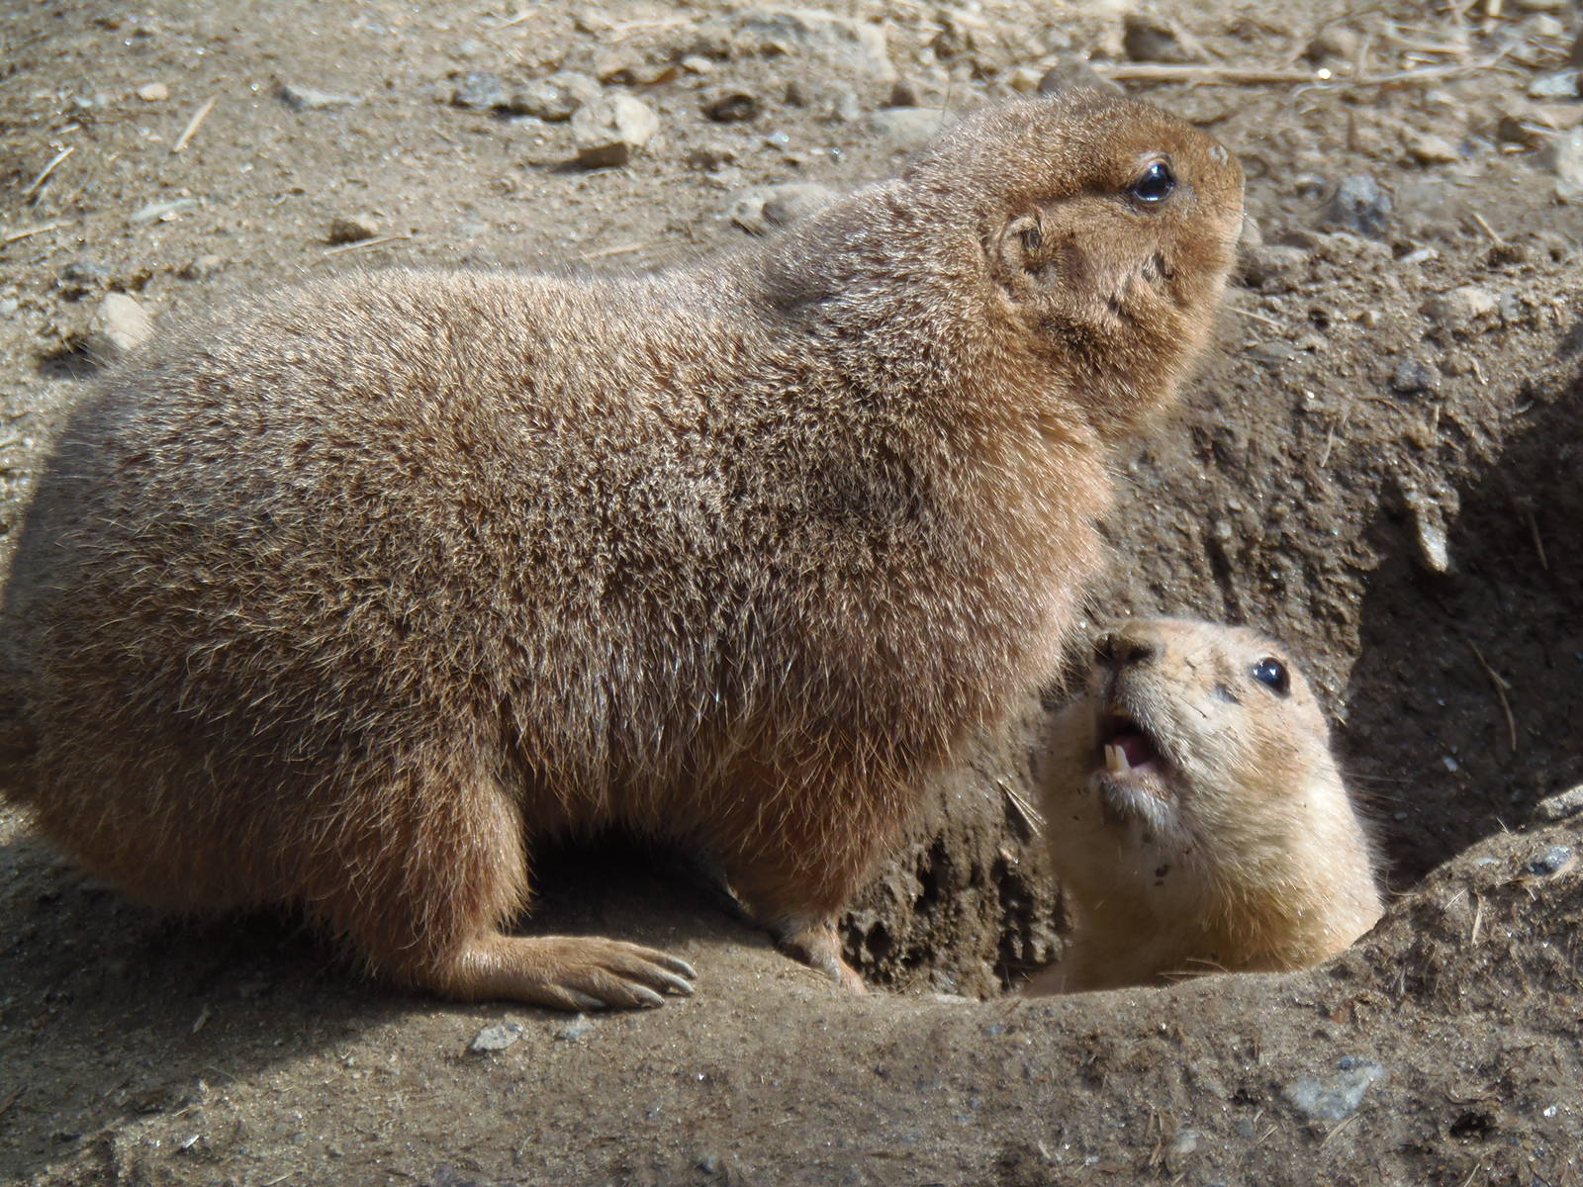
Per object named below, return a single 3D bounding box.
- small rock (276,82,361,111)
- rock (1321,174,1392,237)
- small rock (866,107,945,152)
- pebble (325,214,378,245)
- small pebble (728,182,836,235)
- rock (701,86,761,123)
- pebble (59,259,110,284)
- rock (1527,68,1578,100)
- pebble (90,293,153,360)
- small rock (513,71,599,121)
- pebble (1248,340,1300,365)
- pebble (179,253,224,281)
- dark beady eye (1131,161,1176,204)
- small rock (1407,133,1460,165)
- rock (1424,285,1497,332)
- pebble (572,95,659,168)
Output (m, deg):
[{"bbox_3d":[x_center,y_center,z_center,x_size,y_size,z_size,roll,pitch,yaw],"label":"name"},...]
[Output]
[{"bbox_3d":[-0.127,-0.133,4.000,0.023,0.006,0.011,0,21,0],"label":"small rock"},{"bbox_3d":[0.148,-0.102,3.910,0.018,0.015,0.016,0,21,0],"label":"rock"},{"bbox_3d":[0.032,-0.123,3.960,0.024,0.010,0.018,0,21,0],"label":"small rock"},{"bbox_3d":[-0.116,-0.097,3.956,0.014,0.006,0.011,0,22,0],"label":"pebble"},{"bbox_3d":[-0.002,-0.101,3.900,0.028,0.010,0.021,0,21,0],"label":"small pebble"},{"bbox_3d":[-0.016,-0.132,4.032,0.016,0.007,0.013,0,22,0],"label":"rock"},{"bbox_3d":[-0.186,-0.085,3.931,0.013,0.005,0.010,0,22,0],"label":"pebble"},{"bbox_3d":[0.206,-0.138,4.040,0.014,0.007,0.010,0,21,0],"label":"rock"},{"bbox_3d":[-0.171,-0.068,3.820,0.018,0.017,0.016,0,21,0],"label":"pebble"},{"bbox_3d":[-0.063,-0.134,4.000,0.023,0.011,0.017,0,21,0],"label":"small rock"},{"bbox_3d":[0.126,-0.063,3.883,0.013,0.004,0.011,0,22,0],"label":"pebble"},{"bbox_3d":[-0.156,-0.086,3.933,0.012,0.006,0.009,0,22,0],"label":"pebble"},{"bbox_3d":[0.086,-0.099,3.570,0.011,0.010,0.007,-8,23,-19],"label":"dark beady eye"},{"bbox_3d":[0.171,-0.118,3.970,0.014,0.007,0.011,0,21,0],"label":"small rock"},{"bbox_3d":[0.175,-0.075,3.903,0.019,0.010,0.015,0,22,0],"label":"rock"},{"bbox_3d":[-0.048,-0.125,4.005,0.024,0.017,0.019,0,22,0],"label":"pebble"}]

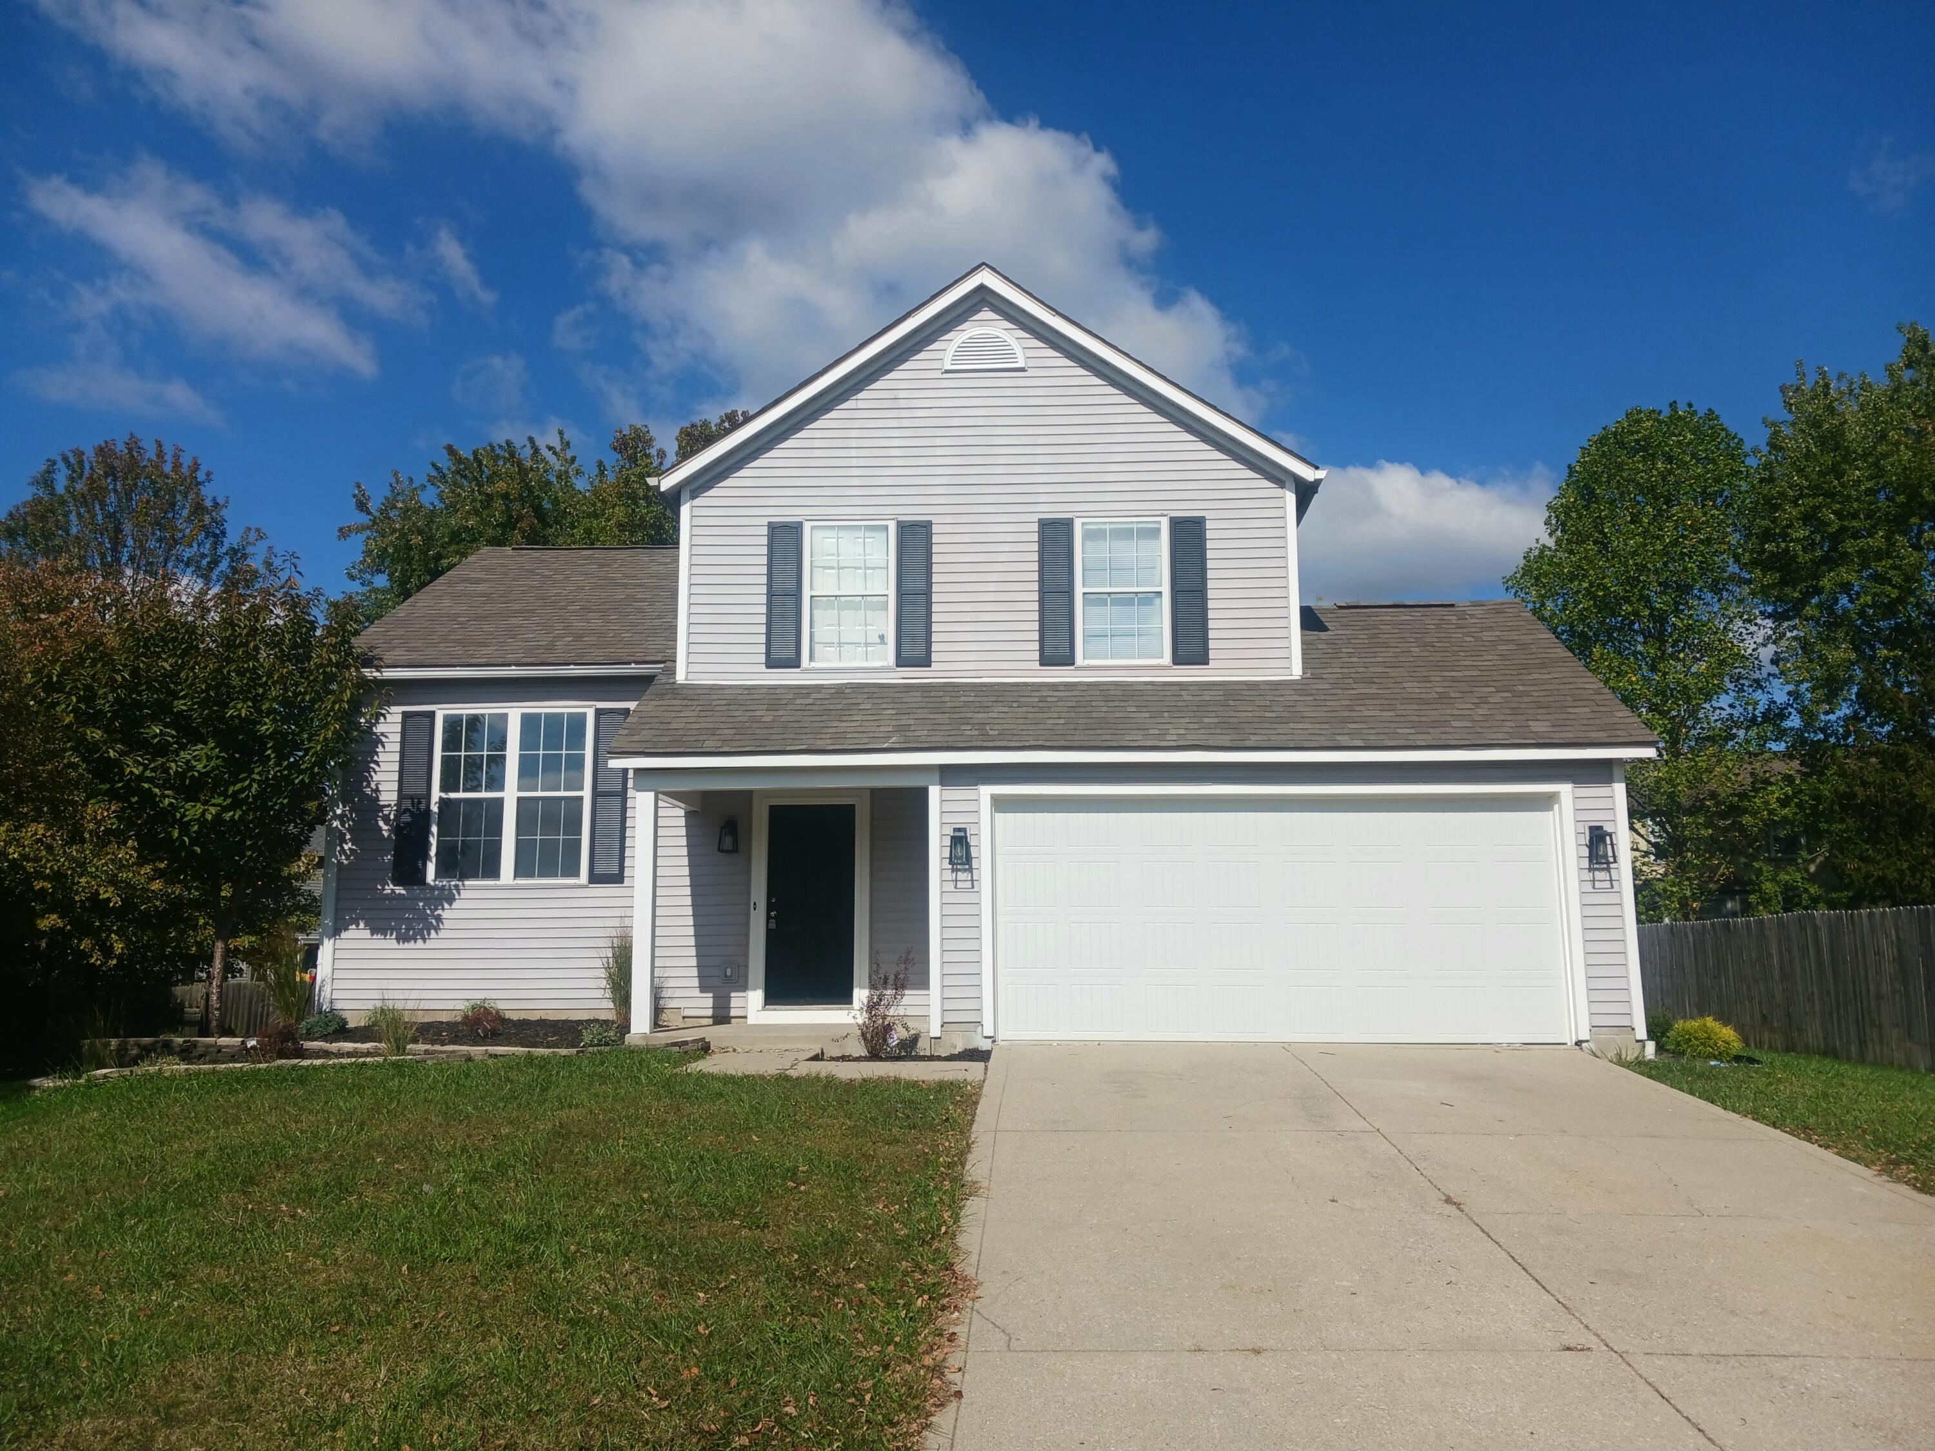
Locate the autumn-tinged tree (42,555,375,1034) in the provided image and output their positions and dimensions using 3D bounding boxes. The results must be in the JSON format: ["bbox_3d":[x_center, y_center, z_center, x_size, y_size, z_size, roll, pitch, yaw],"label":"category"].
[{"bbox_3d":[-6.813,0.605,13.413,2.950,4.366,2.950,0,-9,1],"label":"autumn-tinged tree"}]

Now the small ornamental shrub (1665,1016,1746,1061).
[{"bbox_3d":[6.277,2.660,12.869,0.690,0.370,0.690,0,-9,1],"label":"small ornamental shrub"}]

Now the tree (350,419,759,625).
[{"bbox_3d":[-7.684,-0.245,30.589,8.800,12.340,8.500,0,-9,1],"label":"tree"}]

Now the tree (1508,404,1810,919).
[{"bbox_3d":[13.059,-0.324,28.160,6.000,11.889,6.000,0,-9,1],"label":"tree"}]

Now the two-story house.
[{"bbox_3d":[-0.337,-0.166,19.056,12.720,7.820,11.850,0,-9,1],"label":"two-story house"}]

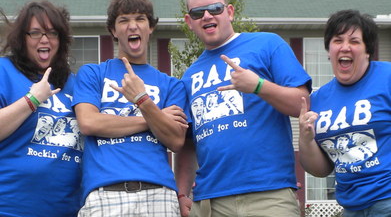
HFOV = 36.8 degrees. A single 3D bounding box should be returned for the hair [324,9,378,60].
[{"bbox_3d":[0.600,-0.282,2.250,0.200,0.210,0.225,1,-5,25],"label":"hair"}]

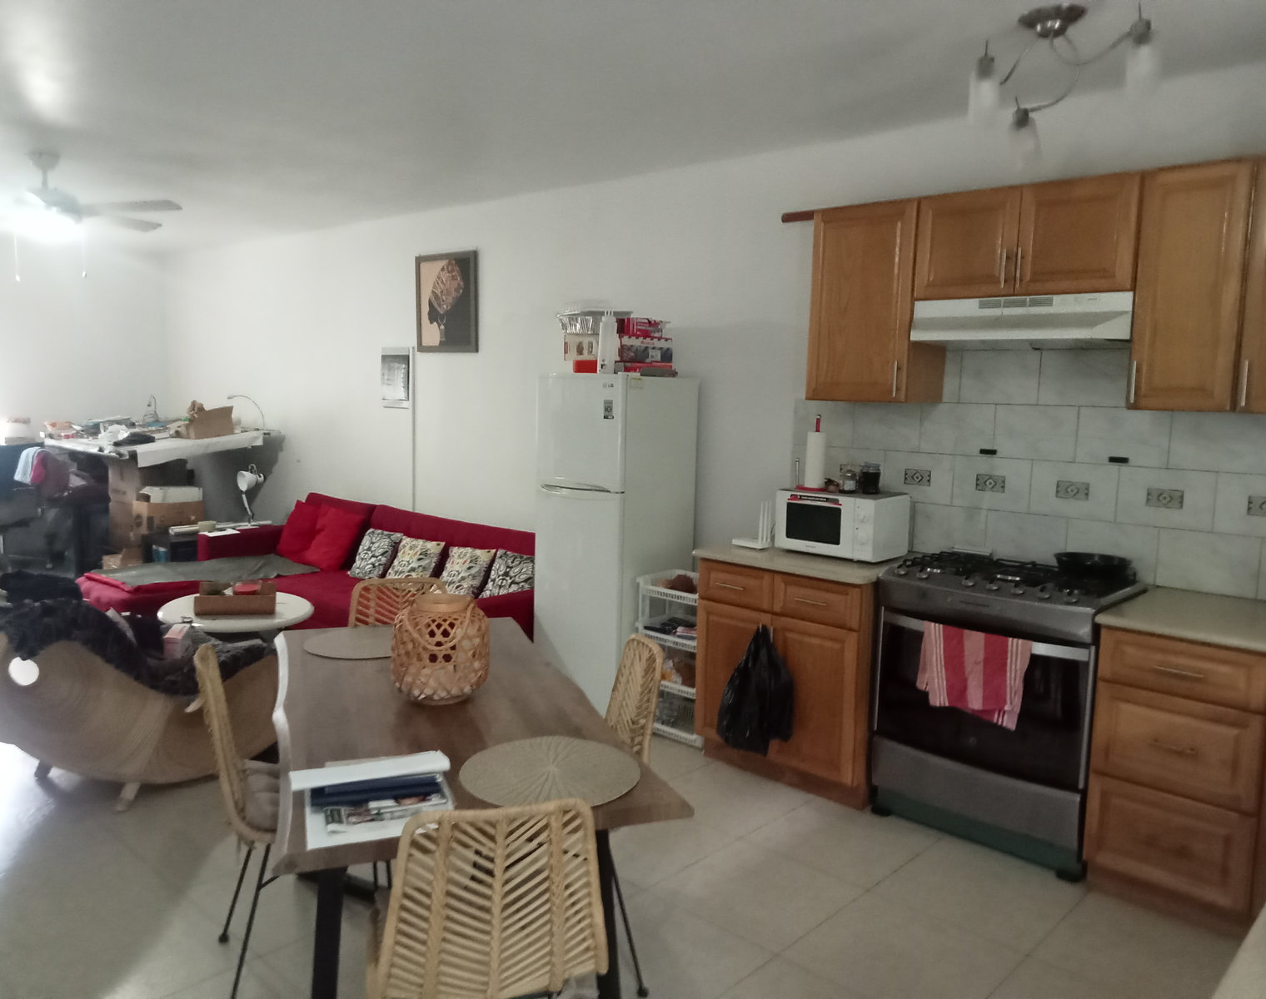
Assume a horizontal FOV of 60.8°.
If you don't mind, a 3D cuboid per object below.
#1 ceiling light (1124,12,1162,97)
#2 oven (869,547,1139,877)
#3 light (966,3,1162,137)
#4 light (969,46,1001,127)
[{"bbox_3d":[1.231,-1.073,2.599,0.090,0.196,0.090,6,9,42],"label":"ceiling light"},{"bbox_3d":[1.341,0.705,3.806,0.630,0.910,0.760,-5,9,-45],"label":"oven"},{"bbox_3d":[1.194,-1.179,3.002,0.570,0.370,0.550,-5,9,-45],"label":"light"},{"bbox_3d":[0.963,-1.131,2.950,0.088,0.220,0.088,-5,9,-45],"label":"light"}]

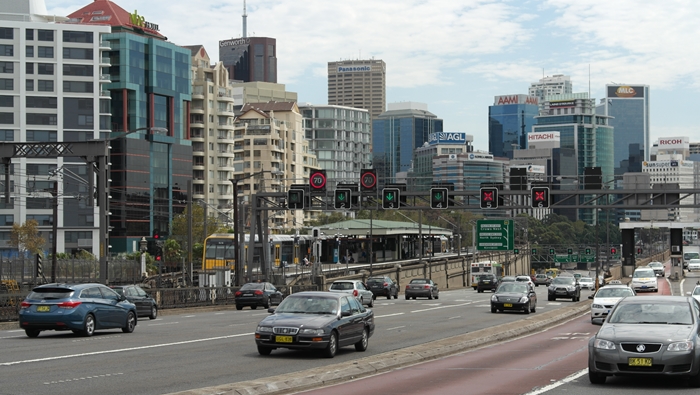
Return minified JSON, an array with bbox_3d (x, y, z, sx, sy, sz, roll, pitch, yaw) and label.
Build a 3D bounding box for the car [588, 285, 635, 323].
[{"bbox_3d":[10.690,4.250,60.200,1.860,1.460,4.920,-1,-3,12],"label":"car"}]

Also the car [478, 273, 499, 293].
[{"bbox_3d":[13.349,8.259,143.367,1.820,1.692,4.576,-1,-3,11],"label":"car"}]

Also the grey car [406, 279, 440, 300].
[{"bbox_3d":[4.860,6.170,100.600,1.780,1.400,4.570,-1,-3,11],"label":"grey car"}]

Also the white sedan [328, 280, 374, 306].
[{"bbox_3d":[0.125,5.052,78.393,1.686,1.436,4.175,-1,-3,14],"label":"white sedan"}]

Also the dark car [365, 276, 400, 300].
[{"bbox_3d":[2.308,6.490,107.040,1.762,1.560,4.445,-1,-3,12],"label":"dark car"}]

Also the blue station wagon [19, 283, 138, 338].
[{"bbox_3d":[-7.574,3.152,42.416,1.815,1.476,4.775,-2,-3,15],"label":"blue station wagon"}]

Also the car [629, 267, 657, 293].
[{"bbox_3d":[21.370,5.980,108.300,1.820,1.760,4.780,-1,-3,12],"label":"car"}]

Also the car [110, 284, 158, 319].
[{"bbox_3d":[-9.344,4.352,61.928,1.770,1.457,4.325,-1,-3,14],"label":"car"}]

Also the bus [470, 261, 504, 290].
[{"bbox_3d":[15.770,8.940,170.900,2.500,3.200,12.000,-1,-3,11],"label":"bus"}]

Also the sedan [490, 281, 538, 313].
[{"bbox_3d":[7.820,4.800,71.600,1.800,1.480,4.880,-1,-3,12],"label":"sedan"}]

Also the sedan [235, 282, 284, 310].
[{"bbox_3d":[-4.770,5.205,79.000,1.780,1.430,4.600,-1,-3,11],"label":"sedan"}]

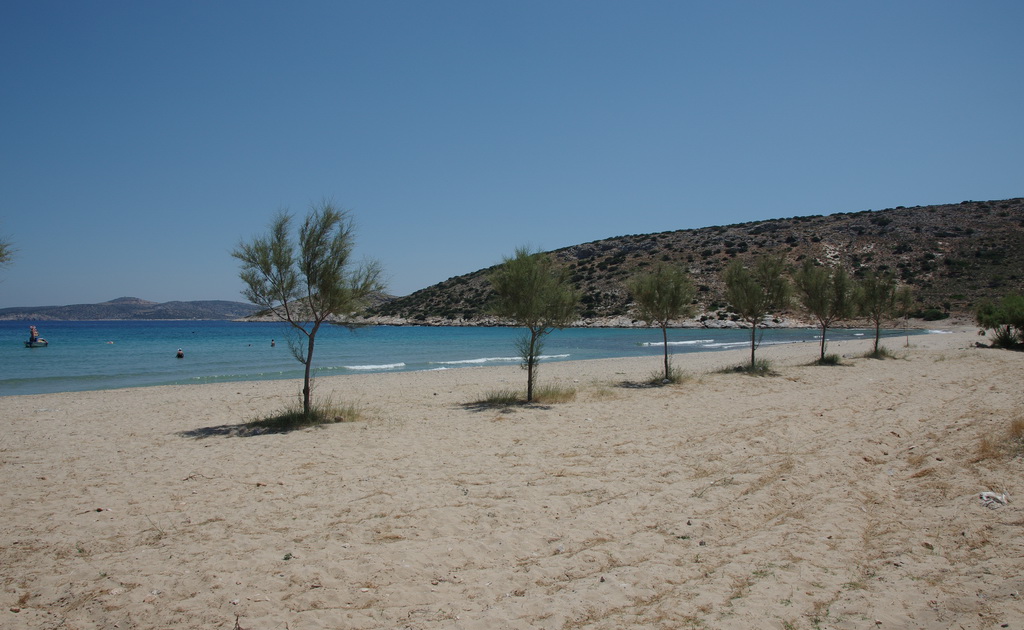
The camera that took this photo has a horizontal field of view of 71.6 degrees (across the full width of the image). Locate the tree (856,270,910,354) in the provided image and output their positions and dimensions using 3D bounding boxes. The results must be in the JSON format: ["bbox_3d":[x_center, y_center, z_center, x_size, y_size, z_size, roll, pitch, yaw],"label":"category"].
[{"bbox_3d":[15.975,-0.108,30.514,2.320,3.610,2.320,0,0,0],"label":"tree"}]

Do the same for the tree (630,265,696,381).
[{"bbox_3d":[4.134,0.205,19.364,1.800,3.170,1.800,0,0,0],"label":"tree"}]

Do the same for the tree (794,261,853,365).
[{"bbox_3d":[11.762,-0.170,26.794,2.340,3.930,2.340,0,0,0],"label":"tree"}]

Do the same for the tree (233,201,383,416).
[{"bbox_3d":[-3.427,-0.109,11.892,2.460,3.620,2.310,0,0,0],"label":"tree"}]

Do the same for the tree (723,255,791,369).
[{"bbox_3d":[7.957,-0.114,23.095,2.210,3.710,2.210,0,0,0],"label":"tree"}]

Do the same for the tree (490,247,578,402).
[{"bbox_3d":[0.492,0.208,15.529,1.930,3.410,1.930,0,0,0],"label":"tree"}]

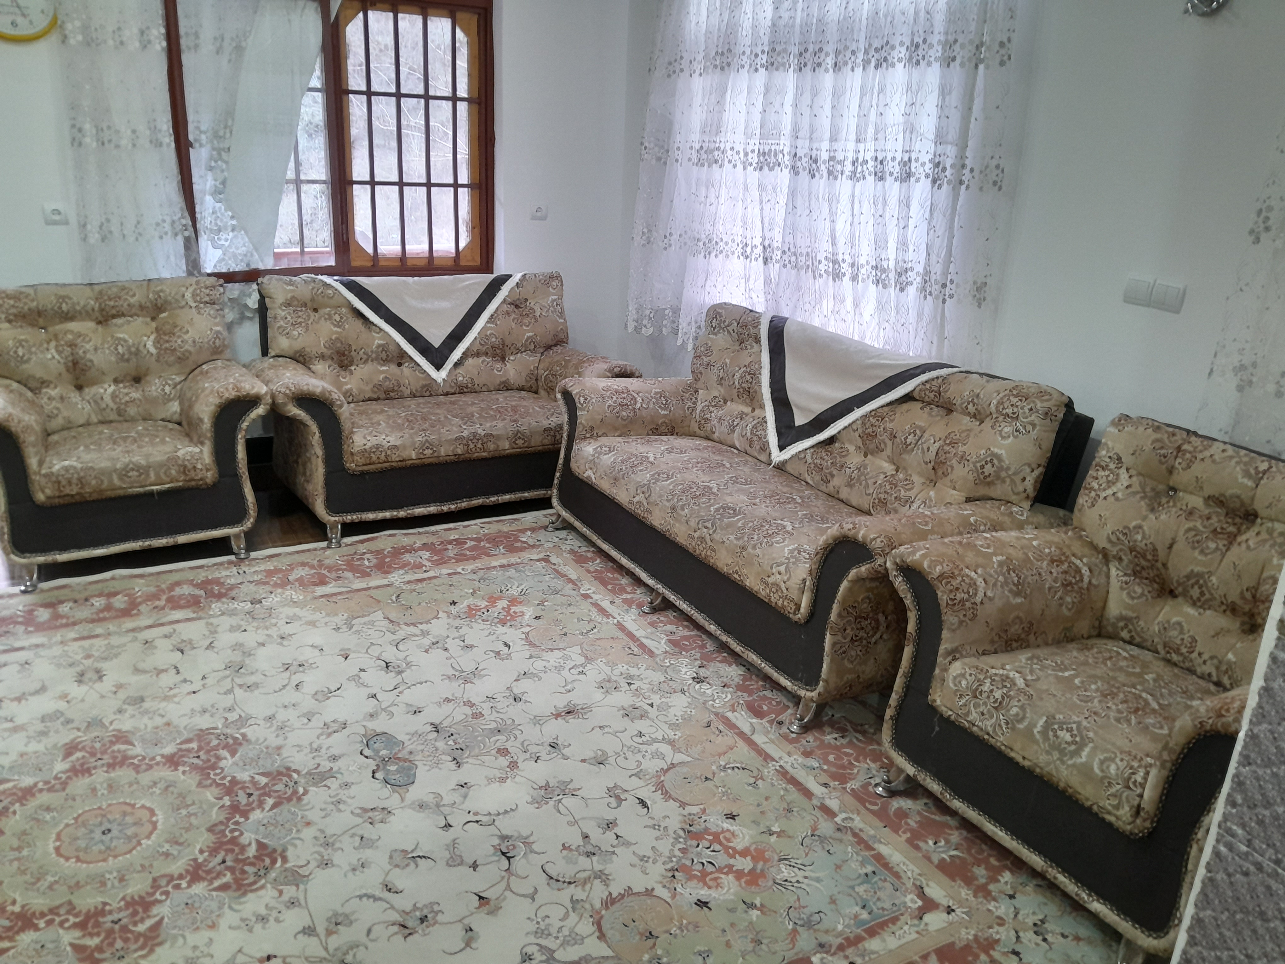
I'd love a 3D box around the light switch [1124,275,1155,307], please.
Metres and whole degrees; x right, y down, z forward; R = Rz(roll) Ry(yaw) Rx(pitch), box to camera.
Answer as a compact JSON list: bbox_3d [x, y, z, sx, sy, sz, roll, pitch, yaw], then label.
[{"bbox_3d":[1.402,-0.542,2.729,0.014,0.082,0.083,-8,21,-28],"label":"light switch"}]

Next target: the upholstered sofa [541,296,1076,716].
[{"bbox_3d":[0.410,-0.047,3.324,0.890,0.905,1.950,-8,21,-28],"label":"upholstered sofa"}]

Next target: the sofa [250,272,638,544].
[{"bbox_3d":[-0.822,-0.385,4.173,1.560,0.910,0.890,-8,21,-28],"label":"sofa"}]

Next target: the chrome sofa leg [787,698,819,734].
[{"bbox_3d":[0.439,0.615,2.604,0.085,0.105,0.055,-8,21,-28],"label":"chrome sofa leg"}]

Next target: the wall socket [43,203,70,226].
[{"bbox_3d":[-2.280,-1.039,3.752,0.082,0.083,0.014,-8,21,-28],"label":"wall socket"}]

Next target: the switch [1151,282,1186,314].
[{"bbox_3d":[1.446,-0.510,2.657,0.014,0.082,0.083,-8,21,-28],"label":"switch"}]

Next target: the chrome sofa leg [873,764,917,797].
[{"bbox_3d":[0.612,0.705,2.357,0.085,0.105,0.055,-8,21,-28],"label":"chrome sofa leg"}]

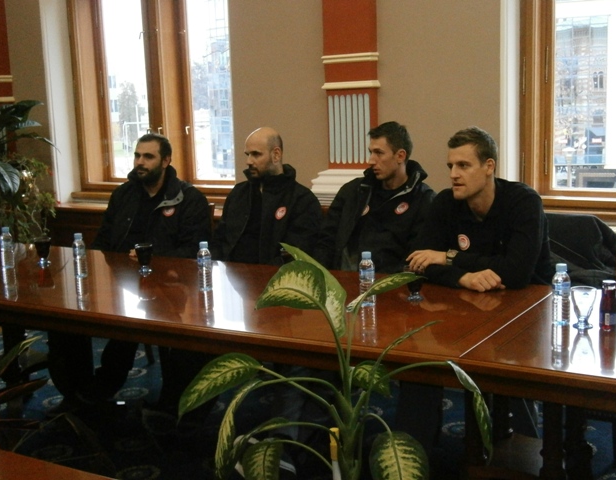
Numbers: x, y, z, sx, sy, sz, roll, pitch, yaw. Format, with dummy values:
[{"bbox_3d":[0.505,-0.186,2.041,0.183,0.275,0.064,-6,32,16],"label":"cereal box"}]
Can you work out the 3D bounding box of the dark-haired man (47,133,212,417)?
[{"bbox_3d":[-0.799,0.137,4.319,0.600,1.330,0.720,2,10,27],"label":"dark-haired man"}]

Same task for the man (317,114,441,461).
[{"bbox_3d":[0.325,0.190,3.609,0.580,1.365,0.700,4,11,34],"label":"man"}]

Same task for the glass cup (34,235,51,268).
[{"bbox_3d":[-1.201,0.056,3.925,0.075,0.124,0.075,-2,9,0],"label":"glass cup"}]

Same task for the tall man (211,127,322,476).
[{"bbox_3d":[-0.244,0.178,3.869,0.560,1.350,0.800,3,10,29],"label":"tall man"}]

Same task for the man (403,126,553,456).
[{"bbox_3d":[0.636,0.232,3.337,0.580,1.345,0.660,4,11,35],"label":"man"}]

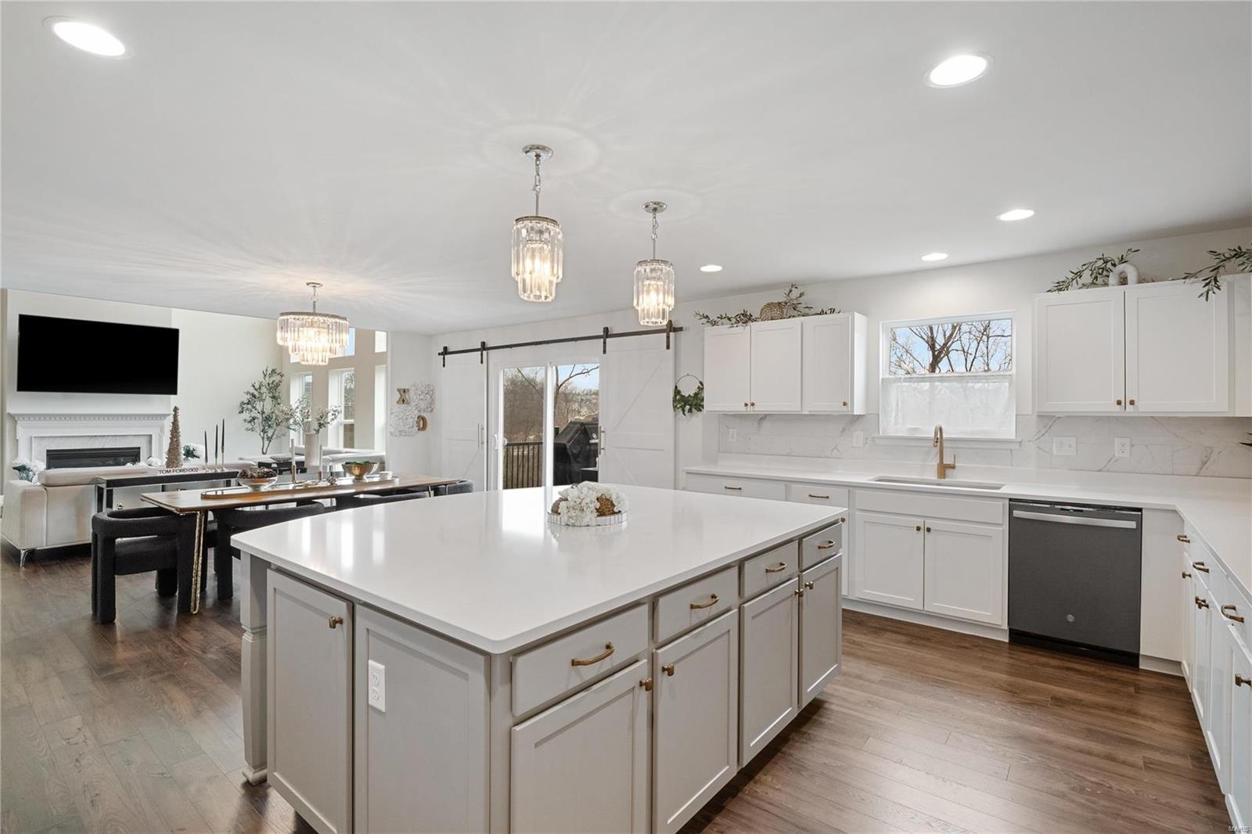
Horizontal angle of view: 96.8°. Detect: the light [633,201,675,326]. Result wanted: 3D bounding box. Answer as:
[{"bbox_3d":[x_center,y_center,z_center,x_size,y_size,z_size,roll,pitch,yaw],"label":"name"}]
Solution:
[{"bbox_3d":[0.147,-0.787,2.856,0.207,0.618,0.207,0,0,0],"label":"light"}]

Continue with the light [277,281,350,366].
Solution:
[{"bbox_3d":[-2.616,-0.783,4.663,0.535,0.673,0.535,1,1,36],"label":"light"}]

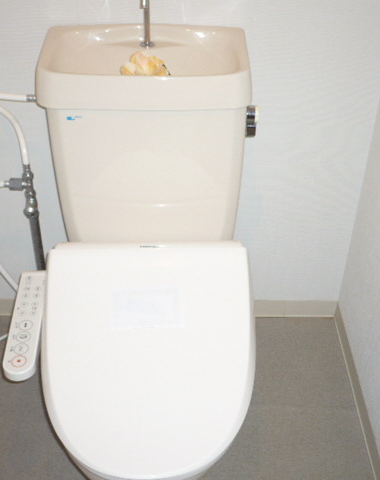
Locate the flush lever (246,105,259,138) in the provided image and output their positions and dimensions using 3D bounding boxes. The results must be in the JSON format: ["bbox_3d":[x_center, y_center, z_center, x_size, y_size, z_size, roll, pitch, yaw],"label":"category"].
[{"bbox_3d":[0.135,-0.255,1.395,0.027,0.068,0.037,1,37,-1],"label":"flush lever"}]

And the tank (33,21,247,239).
[{"bbox_3d":[-0.092,-0.210,1.438,0.410,0.450,0.240,1,37,-1],"label":"tank"}]

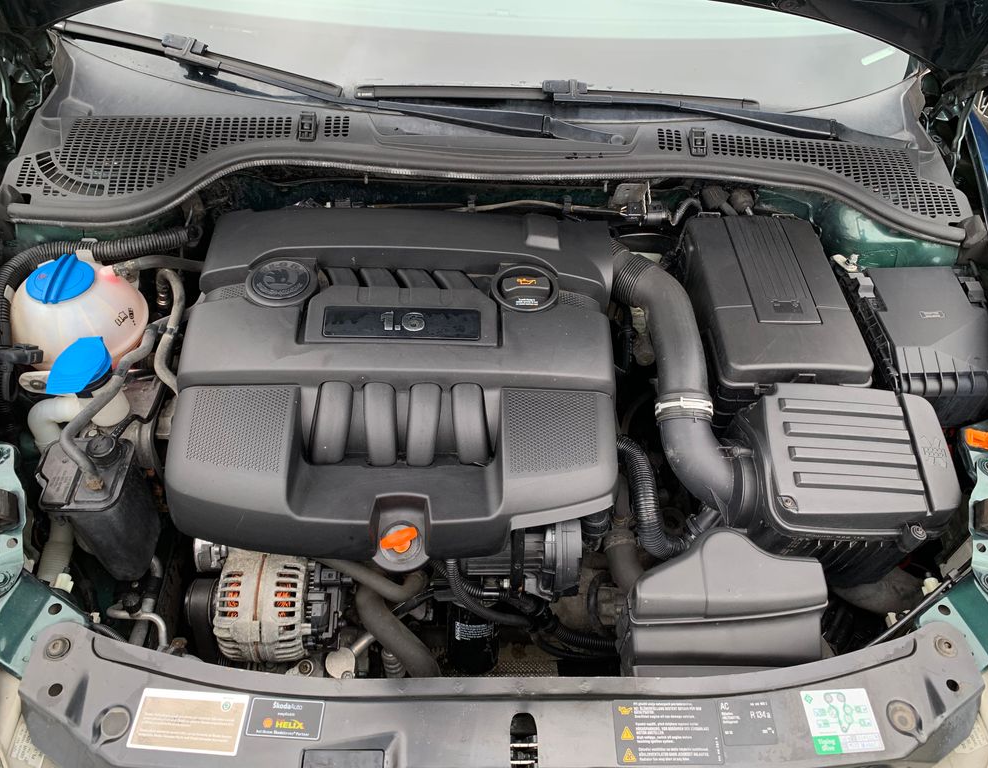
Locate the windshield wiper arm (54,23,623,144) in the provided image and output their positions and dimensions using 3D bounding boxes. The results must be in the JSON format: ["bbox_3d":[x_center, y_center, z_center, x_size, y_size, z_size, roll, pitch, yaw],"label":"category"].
[{"bbox_3d":[-0.240,-0.446,1.155,0.902,0.055,0.075,13,55,2],"label":"windshield wiper arm"}]

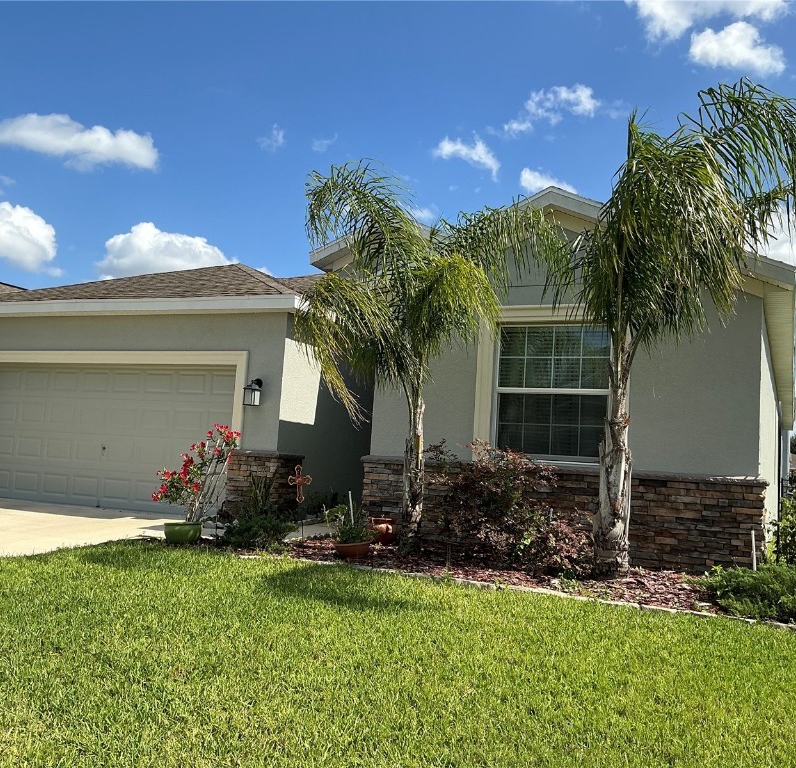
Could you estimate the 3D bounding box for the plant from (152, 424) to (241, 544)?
[{"bbox_3d":[-2.129,1.072,8.750,0.880,1.220,0.600,4,-5,-13],"label":"plant"}]

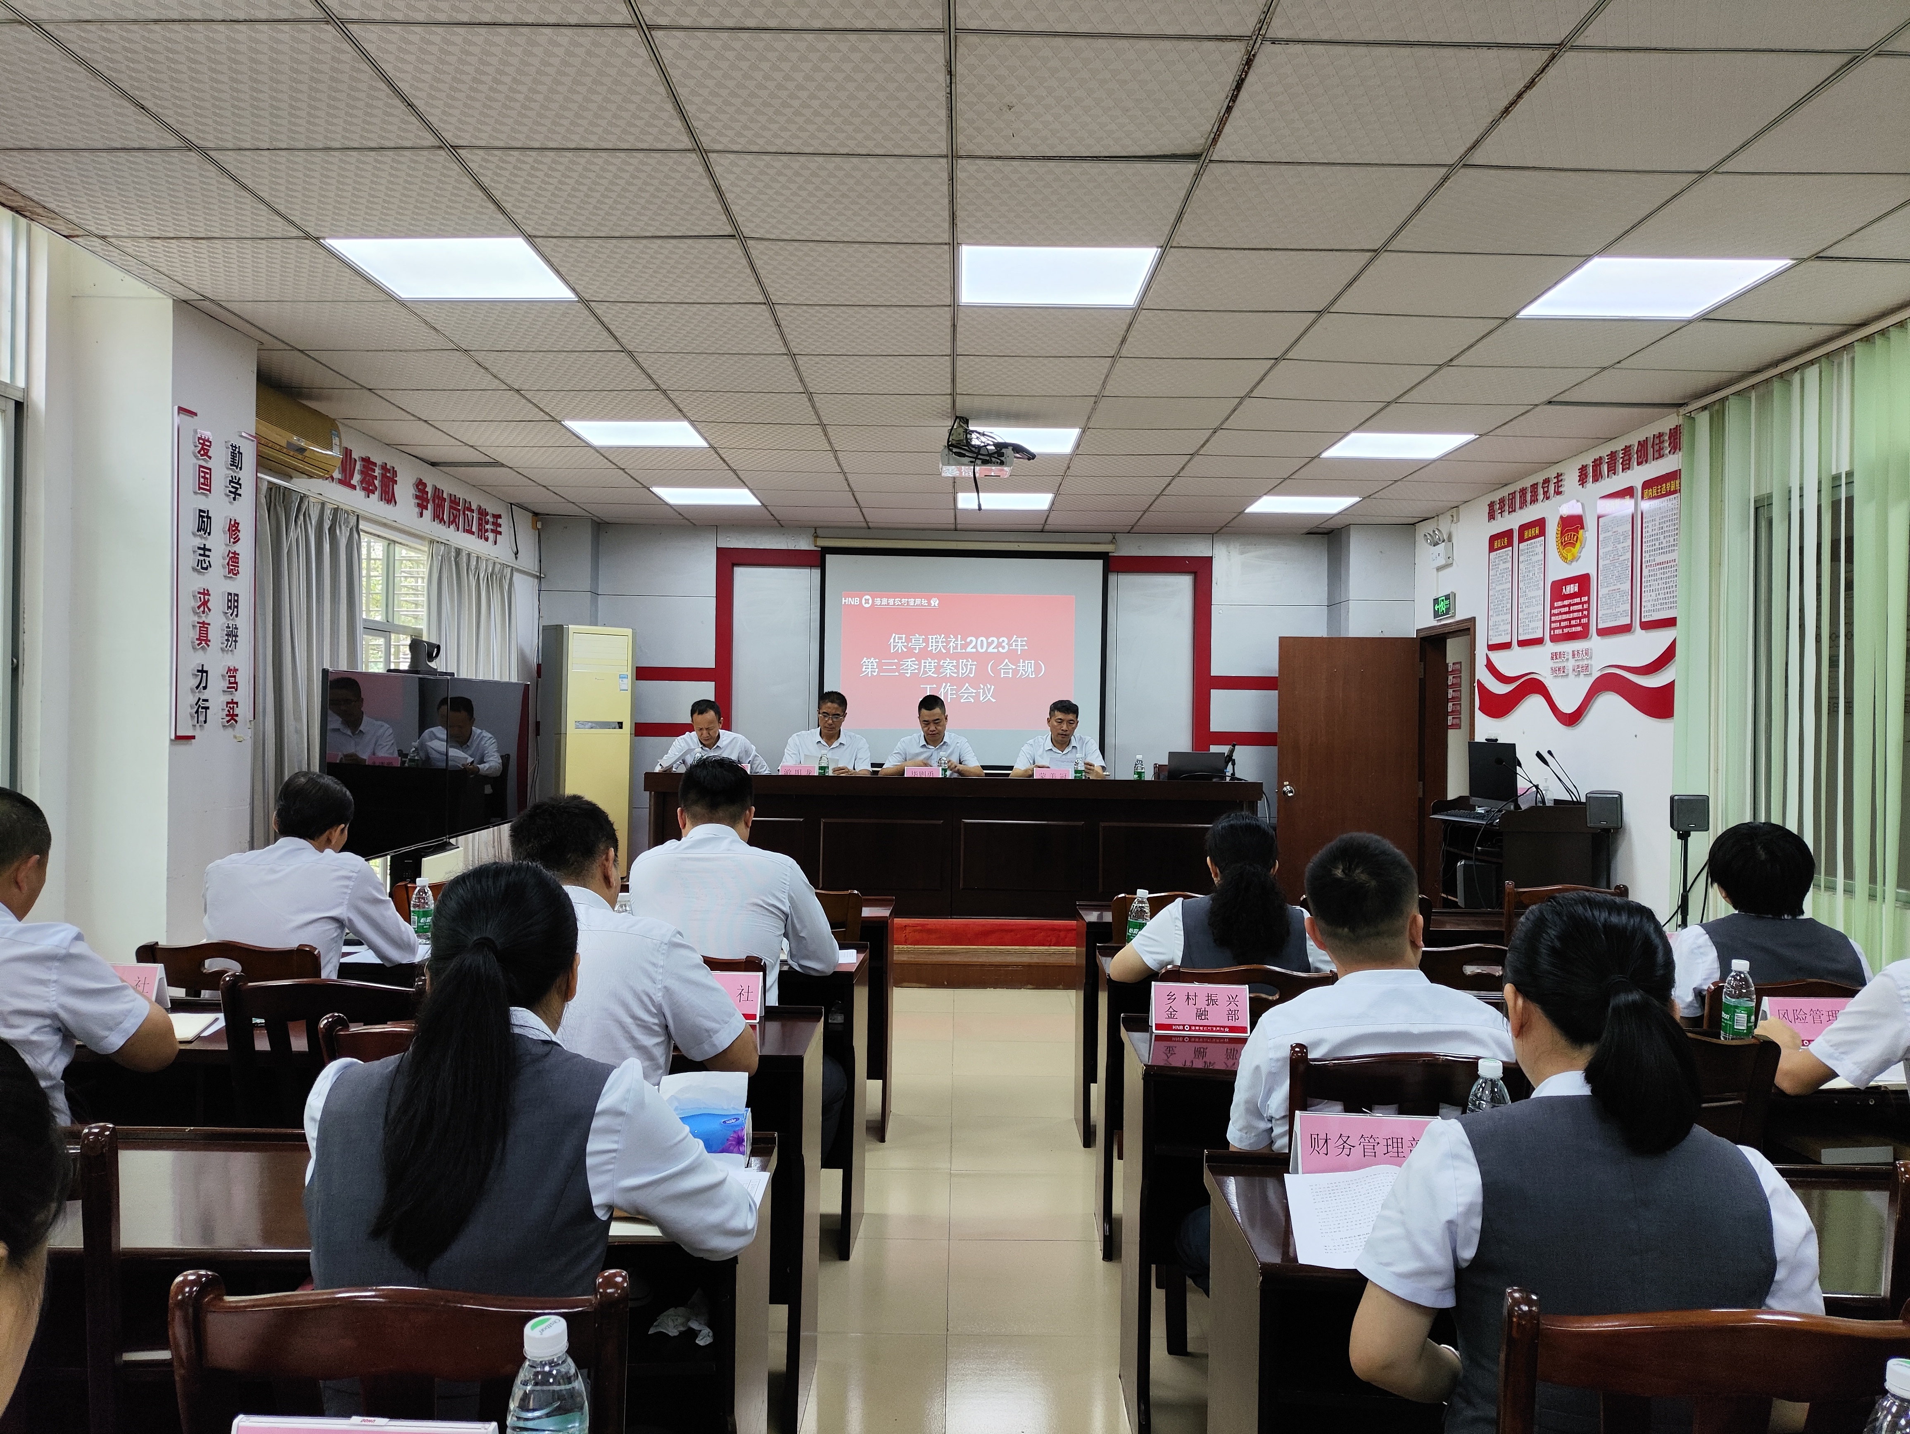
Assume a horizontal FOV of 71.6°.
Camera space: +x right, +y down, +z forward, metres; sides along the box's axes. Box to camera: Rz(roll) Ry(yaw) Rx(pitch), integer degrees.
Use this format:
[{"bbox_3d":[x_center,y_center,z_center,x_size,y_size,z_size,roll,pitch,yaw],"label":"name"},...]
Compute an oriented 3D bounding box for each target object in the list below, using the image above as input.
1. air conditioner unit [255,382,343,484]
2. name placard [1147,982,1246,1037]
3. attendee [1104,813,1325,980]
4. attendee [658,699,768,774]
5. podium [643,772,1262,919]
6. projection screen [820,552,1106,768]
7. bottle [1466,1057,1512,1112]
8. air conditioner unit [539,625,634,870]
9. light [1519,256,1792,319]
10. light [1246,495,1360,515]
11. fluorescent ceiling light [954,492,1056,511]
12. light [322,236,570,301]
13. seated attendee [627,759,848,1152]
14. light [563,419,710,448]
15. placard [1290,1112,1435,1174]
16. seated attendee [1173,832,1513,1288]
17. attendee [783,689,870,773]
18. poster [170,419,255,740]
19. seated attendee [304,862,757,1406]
[{"bbox_3d":[-2.777,-1.199,5.333,0.210,0.321,0.860,1,0,0],"label":"air conditioner unit"},{"bbox_3d":[0.525,0.622,2.847,0.207,0.104,0.075,1,0,3],"label":"name placard"},{"bbox_3d":[0.667,0.853,3.418,0.560,1.212,0.780,1,0,-2],"label":"attendee"},{"bbox_3d":[-1.490,0.516,8.150,0.660,1.230,0.700,1,0,0],"label":"attendee"},{"bbox_3d":[-0.013,0.767,8.080,3.630,0.830,0.600,1,0,0],"label":"podium"},{"bbox_3d":[0.055,-0.394,8.953,1.947,1.442,0.050,1,0,0],"label":"projection screen"},{"bbox_3d":[0.760,0.605,1.893,0.066,0.234,0.066,1,0,0],"label":"bottle"},{"bbox_3d":[-2.364,0.280,8.505,0.340,1.716,0.520,1,-1,44],"label":"air conditioner unit"},{"bbox_3d":[2.096,-1.303,4.004,0.600,0.050,0.585,1,0,0],"label":"light"},{"bbox_3d":[2.104,-1.285,8.006,0.600,0.050,0.585,1,0,0],"label":"light"},{"bbox_3d":[0.304,-1.314,8.010,0.600,0.050,0.585,1,0,0],"label":"fluorescent ceiling light"},{"bbox_3d":[-1.522,-1.382,4.056,0.595,0.040,0.575,1,0,0],"label":"light"},{"bbox_3d":[-0.545,0.769,3.370,0.540,1.300,0.700,1,0,0],"label":"seated attendee"},{"bbox_3d":[-1.516,-1.372,6.373,0.595,0.040,0.575,1,0,0],"label":"light"},{"bbox_3d":[0.600,0.622,1.917,0.210,0.108,0.075,1,0,5],"label":"placard"},{"bbox_3d":[0.690,0.815,2.400,0.560,1.240,0.680,1,0,0],"label":"seated attendee"},{"bbox_3d":[-0.829,0.502,8.497,0.570,1.330,0.800,1,0,0],"label":"attendee"},{"bbox_3d":[-2.595,-0.480,4.645,0.030,1.110,0.510,1,0,0],"label":"poster"},{"bbox_3d":[-0.497,0.817,1.656,0.520,1.292,0.660,1,0,4],"label":"seated attendee"}]

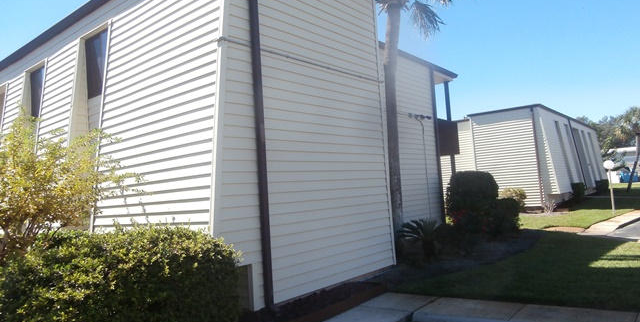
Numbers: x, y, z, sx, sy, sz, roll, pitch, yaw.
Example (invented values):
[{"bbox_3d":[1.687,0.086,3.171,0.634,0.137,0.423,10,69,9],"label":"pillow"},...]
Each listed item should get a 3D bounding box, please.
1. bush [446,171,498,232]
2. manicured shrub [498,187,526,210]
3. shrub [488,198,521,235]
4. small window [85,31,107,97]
[{"bbox_3d":[5.284,1.421,15.375,1.750,2.050,1.750,-7,-5,39],"label":"bush"},{"bbox_3d":[10.152,2.057,23.400,1.450,1.300,1.400,-7,-5,39],"label":"manicured shrub"},{"bbox_3d":[5.894,1.773,14.175,1.080,1.200,1.080,-7,-5,39],"label":"shrub"},{"bbox_3d":[-4.364,-1.948,8.839,1.260,1.240,0.120,-7,-5,39],"label":"small window"}]

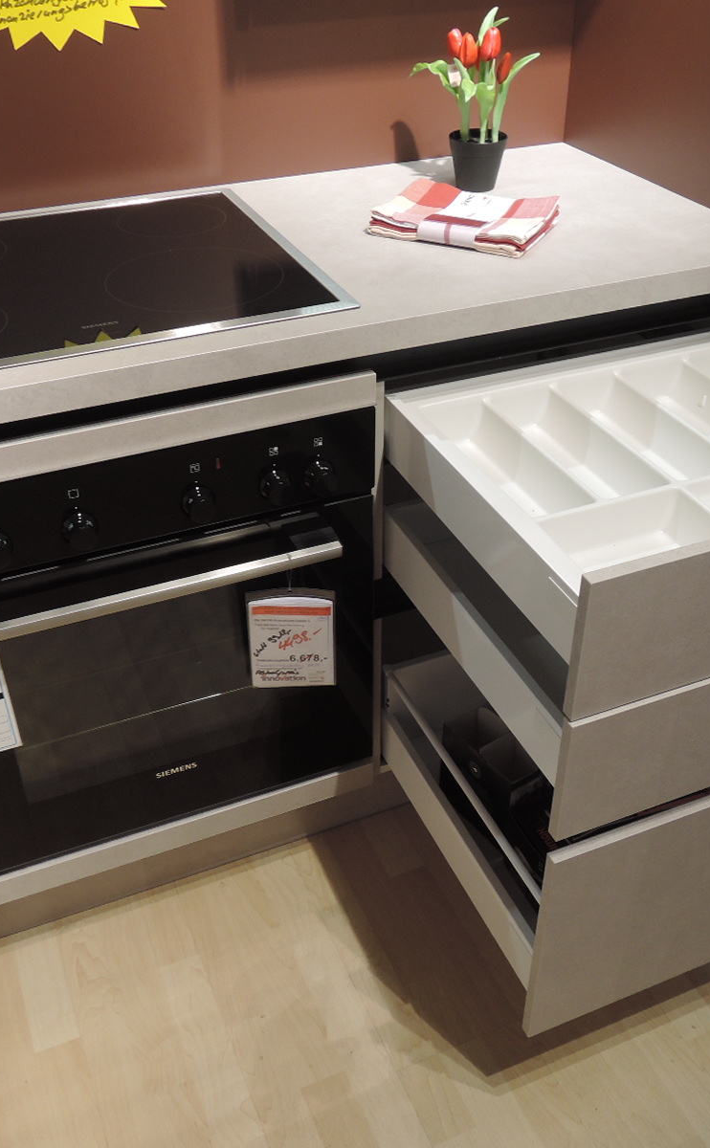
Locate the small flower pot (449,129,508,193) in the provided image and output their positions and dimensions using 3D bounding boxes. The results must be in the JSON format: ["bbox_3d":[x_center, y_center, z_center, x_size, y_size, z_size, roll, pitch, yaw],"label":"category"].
[{"bbox_3d":[0.190,-0.636,1.639,0.089,0.076,0.089,0,36,0],"label":"small flower pot"}]

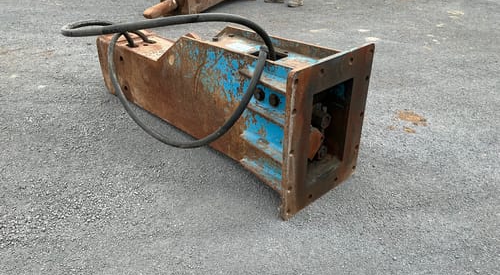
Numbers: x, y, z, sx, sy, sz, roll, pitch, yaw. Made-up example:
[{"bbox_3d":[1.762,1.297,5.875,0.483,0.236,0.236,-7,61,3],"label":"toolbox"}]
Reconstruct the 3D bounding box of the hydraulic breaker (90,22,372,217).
[{"bbox_3d":[-0.280,-0.378,2.671,0.562,0.775,2.030,-24,37,-36],"label":"hydraulic breaker"}]

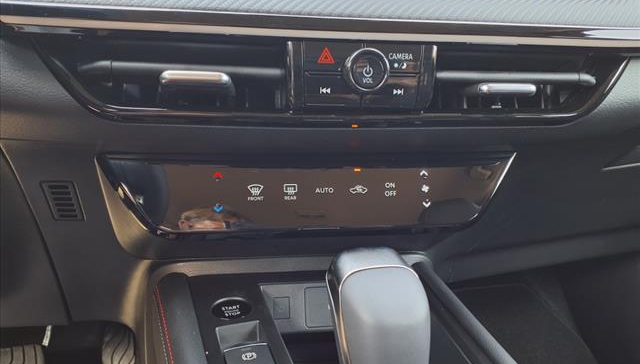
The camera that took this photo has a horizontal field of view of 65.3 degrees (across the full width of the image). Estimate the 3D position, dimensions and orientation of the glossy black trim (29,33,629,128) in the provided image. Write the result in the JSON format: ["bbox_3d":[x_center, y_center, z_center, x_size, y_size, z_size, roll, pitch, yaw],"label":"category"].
[{"bbox_3d":[0.034,-0.081,0.398,0.460,0.066,0.050,-1,34,-12],"label":"glossy black trim"}]

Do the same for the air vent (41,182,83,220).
[{"bbox_3d":[-0.224,0.016,0.435,0.027,0.042,0.010,-1,42,-12],"label":"air vent"}]

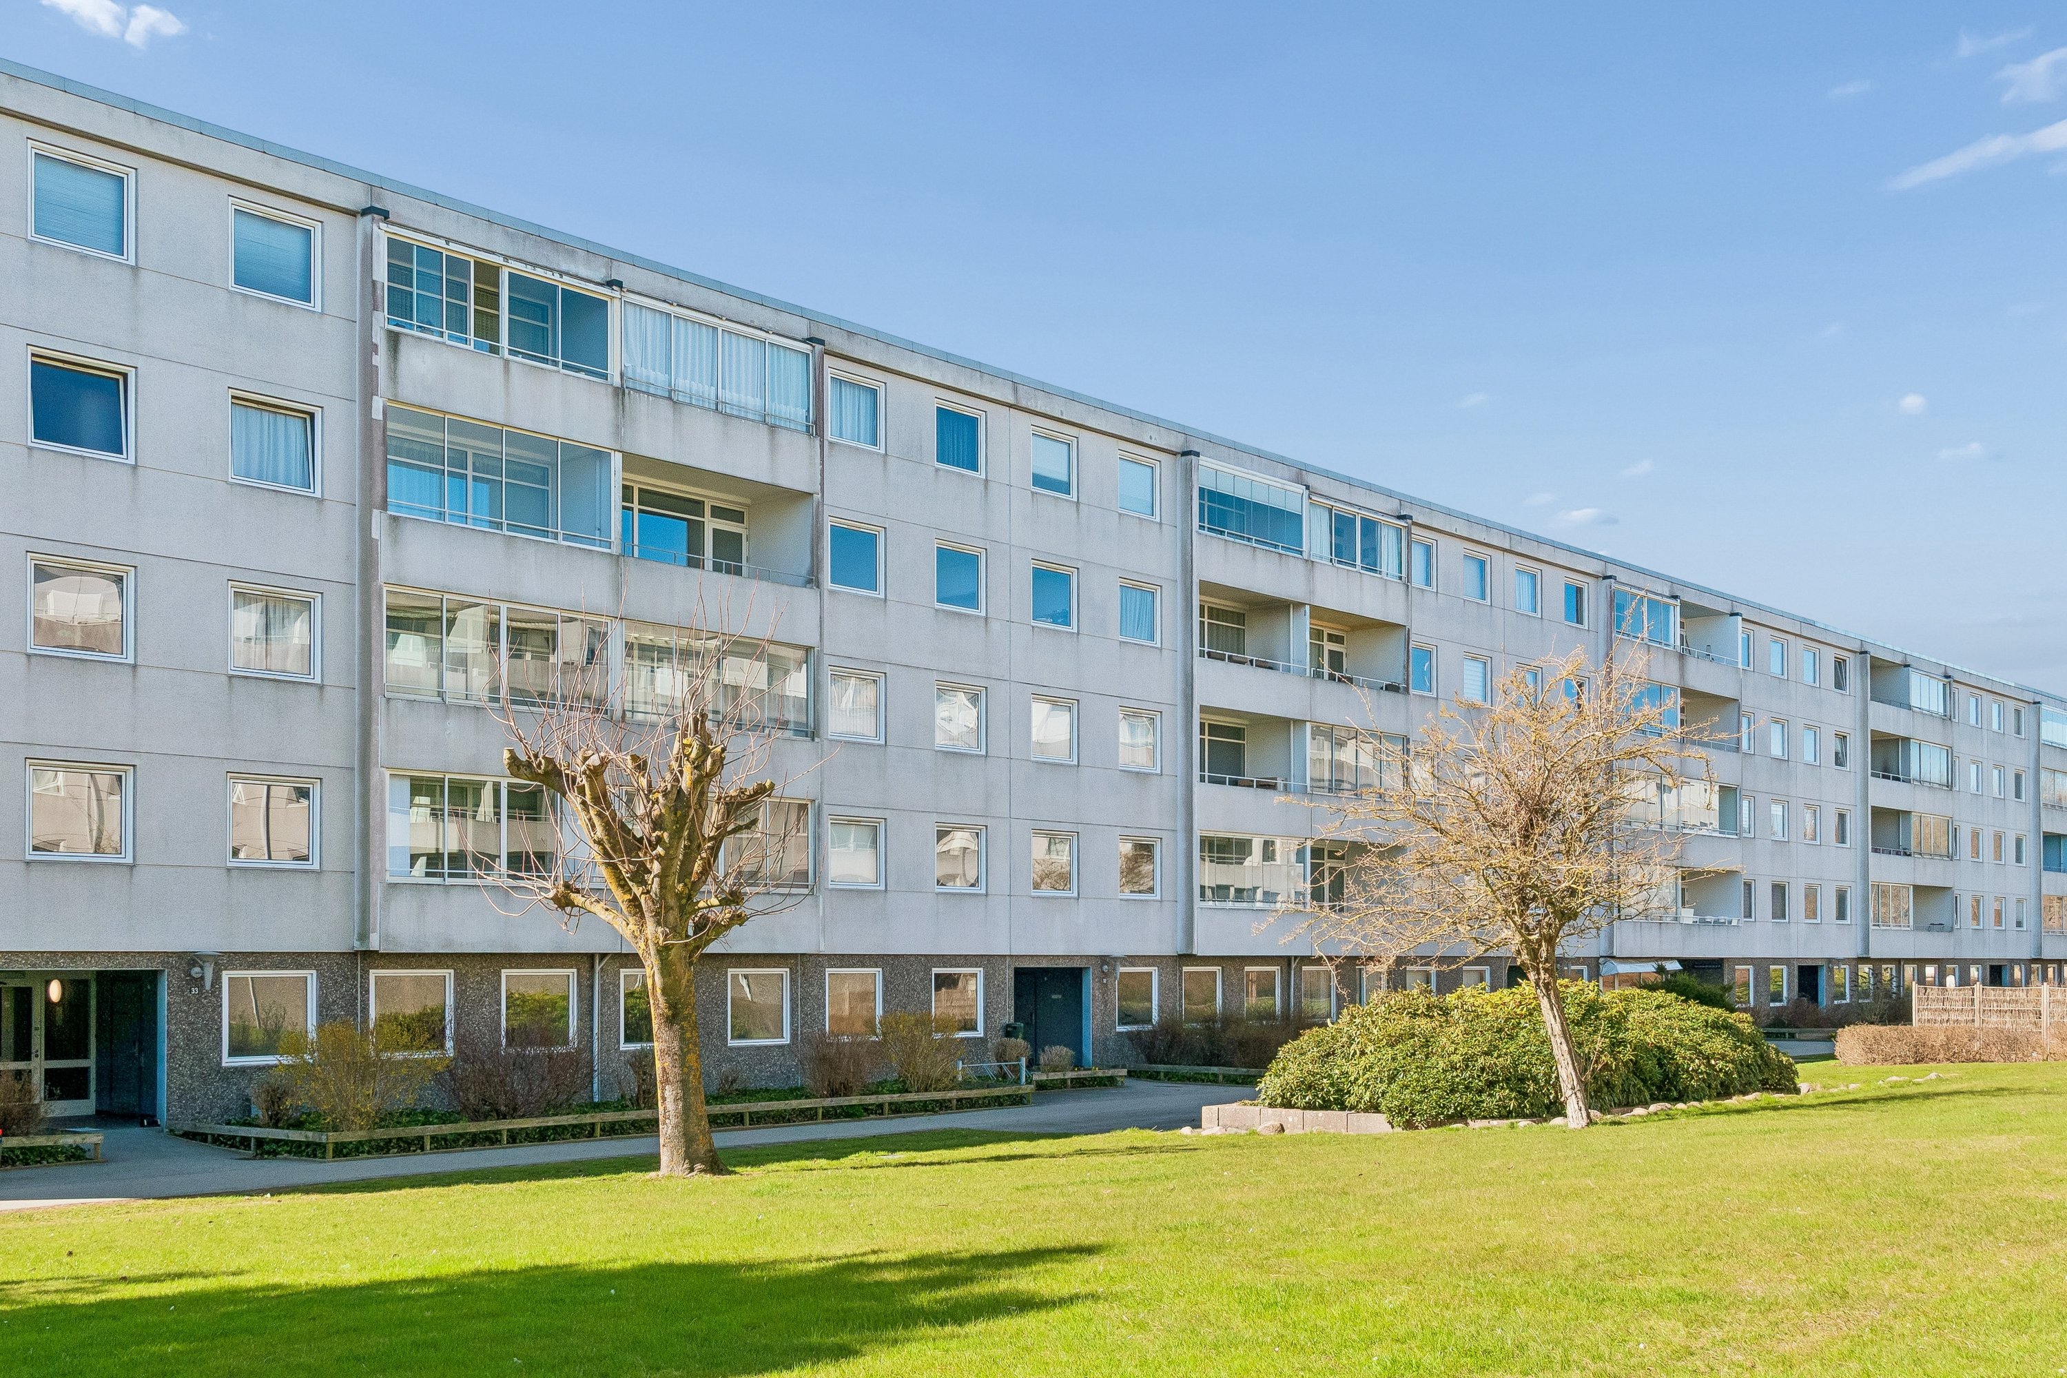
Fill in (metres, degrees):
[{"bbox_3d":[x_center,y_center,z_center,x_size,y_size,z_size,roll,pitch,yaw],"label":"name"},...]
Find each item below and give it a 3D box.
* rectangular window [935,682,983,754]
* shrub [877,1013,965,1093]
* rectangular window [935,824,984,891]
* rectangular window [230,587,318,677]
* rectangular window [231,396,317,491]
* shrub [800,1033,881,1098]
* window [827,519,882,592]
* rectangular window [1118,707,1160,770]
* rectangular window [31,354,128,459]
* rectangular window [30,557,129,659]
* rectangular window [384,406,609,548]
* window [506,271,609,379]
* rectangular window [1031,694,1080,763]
[{"bbox_3d":[-1.452,0.584,41.481,0.150,1.400,1.450,-4,-5,42],"label":"rectangular window"},{"bbox_3d":[-1.998,6.486,36.800,1.400,1.420,1.500,0,-4,0],"label":"shrub"},{"bbox_3d":[-1.485,3.353,41.033,0.150,1.277,1.428,-4,-6,42],"label":"rectangular window"},{"bbox_3d":[-11.213,-0.828,30.539,0.150,1.362,1.472,-4,-6,42],"label":"rectangular window"},{"bbox_3d":[-11.256,-3.584,30.644,0.150,1.258,1.395,-3,-5,42],"label":"rectangular window"},{"bbox_3d":[-3.333,6.516,35.700,1.250,1.150,1.350,0,-4,0],"label":"shrub"},{"bbox_3d":[-3.378,-2.459,39.336,0.120,1.303,1.463,-3,-5,42],"label":"window"},{"bbox_3d":[2.313,1.143,45.432,0.150,1.334,1.461,-4,-6,42],"label":"rectangular window"},{"bbox_3d":[-13.154,-3.877,28.549,0.150,1.258,1.397,-3,-5,42],"label":"rectangular window"},{"bbox_3d":[-13.113,-1.124,28.475,0.150,1.380,1.450,-4,-5,42],"label":"rectangular window"},{"bbox_3d":[-8.577,-3.460,33.534,0.150,1.750,4.300,-4,-5,42],"label":"rectangular window"},{"bbox_3d":[-7.814,-5.930,33.995,0.120,1.389,2.034,-3,-5,42],"label":"window"},{"bbox_3d":[0.413,0.885,43.338,0.150,1.355,1.483,-4,-6,42],"label":"rectangular window"}]

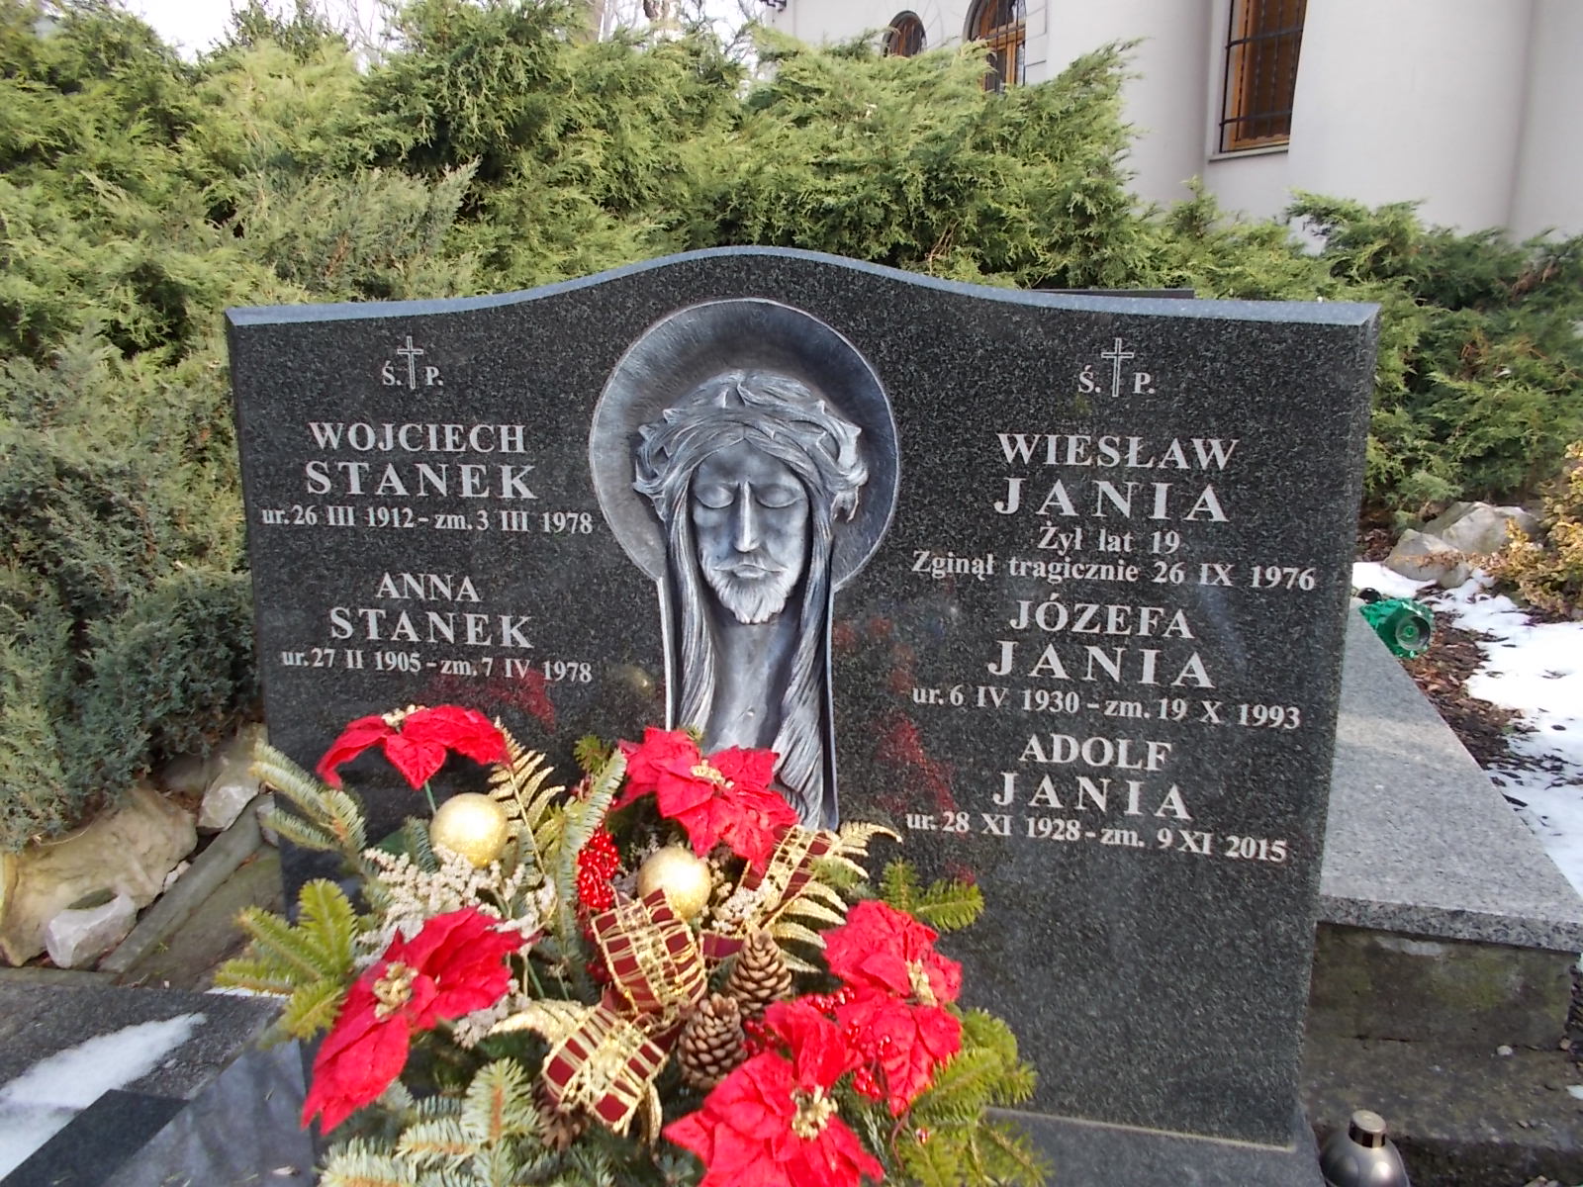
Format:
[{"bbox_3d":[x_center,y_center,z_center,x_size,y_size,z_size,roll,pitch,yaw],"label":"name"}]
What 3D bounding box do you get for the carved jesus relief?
[{"bbox_3d":[-0.051,-0.019,1.144,0.304,0.513,0.065,3,12,12],"label":"carved jesus relief"}]

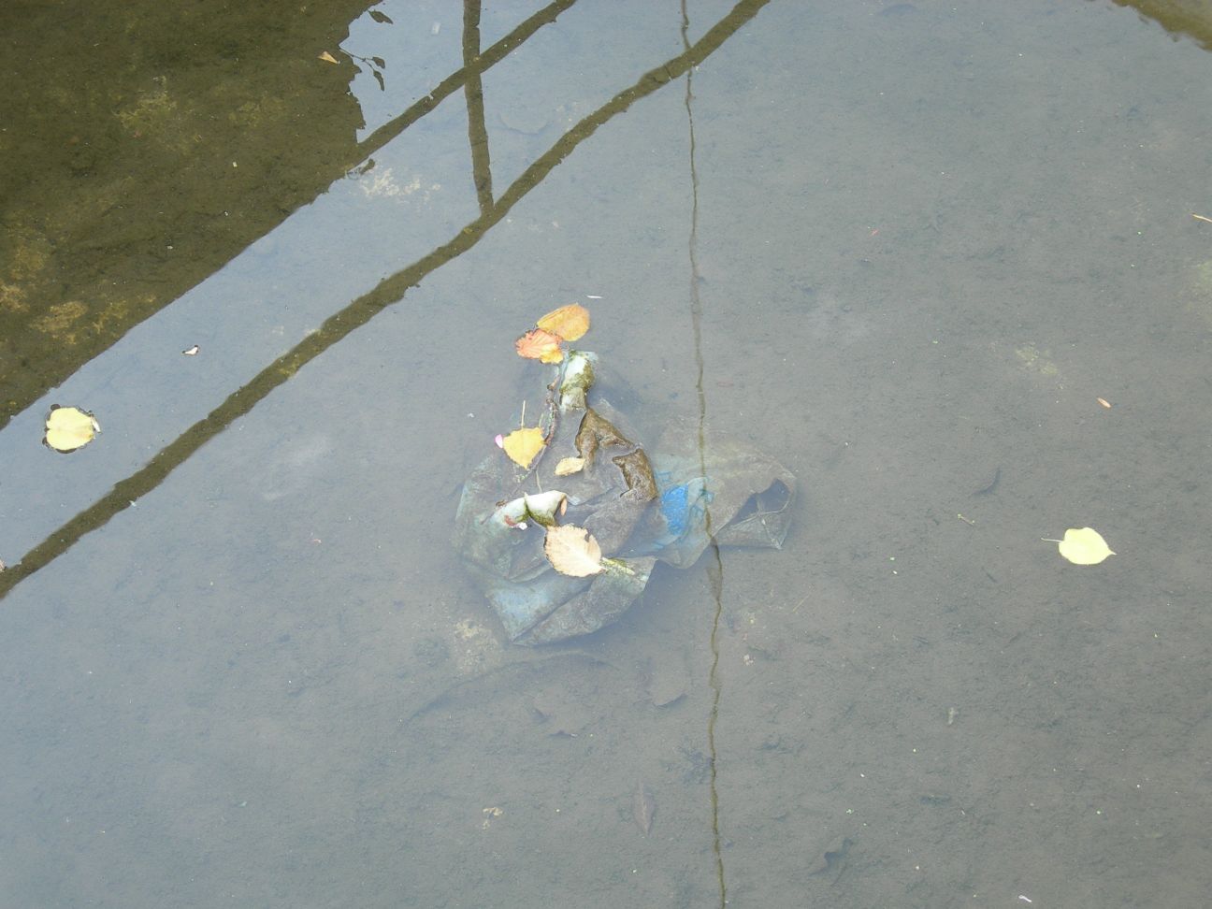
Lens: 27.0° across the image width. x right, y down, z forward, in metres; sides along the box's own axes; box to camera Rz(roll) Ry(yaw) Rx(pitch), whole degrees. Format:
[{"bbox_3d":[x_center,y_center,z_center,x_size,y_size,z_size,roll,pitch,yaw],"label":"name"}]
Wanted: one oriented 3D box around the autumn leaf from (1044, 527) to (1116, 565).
[{"bbox_3d":[0.542,0.103,2.883,0.086,0.006,0.058,14,50,14],"label":"autumn leaf"}]

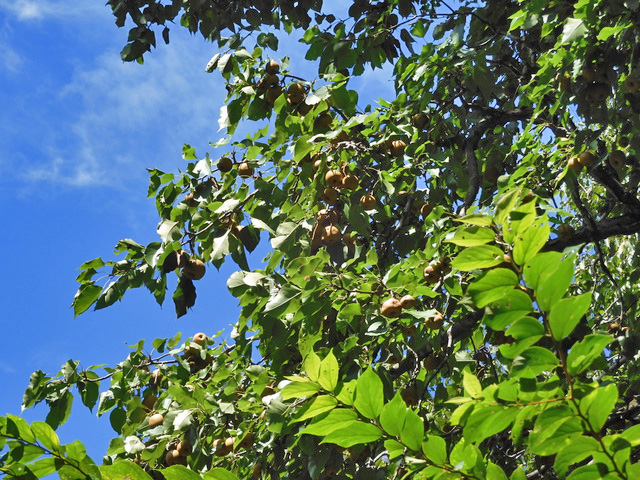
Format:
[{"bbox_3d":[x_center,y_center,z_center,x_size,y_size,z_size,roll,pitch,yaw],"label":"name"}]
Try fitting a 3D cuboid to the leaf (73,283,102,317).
[{"bbox_3d":[-0.566,0.145,5.400,0.098,0.015,0.055,-40,-50,1],"label":"leaf"}]

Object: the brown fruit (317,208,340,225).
[{"bbox_3d":[0.026,-0.071,6.700,0.070,0.053,0.057,0,-30,0],"label":"brown fruit"}]

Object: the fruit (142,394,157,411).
[{"bbox_3d":[-0.415,0.397,5.400,0.039,0.039,0.039,0,-25,0],"label":"fruit"}]

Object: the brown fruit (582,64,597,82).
[{"bbox_3d":[0.826,-0.510,6.800,0.049,0.052,0.049,-3,-25,7],"label":"brown fruit"}]

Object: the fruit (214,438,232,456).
[{"bbox_3d":[-0.293,0.627,6.700,0.056,0.054,0.054,0,-30,0],"label":"fruit"}]

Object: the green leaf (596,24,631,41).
[{"bbox_3d":[0.901,-0.638,6.800,0.111,0.034,0.043,-24,0,9],"label":"green leaf"}]

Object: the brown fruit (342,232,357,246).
[{"bbox_3d":[0.086,-0.001,6.400,0.045,0.045,0.045,0,-25,1],"label":"brown fruit"}]

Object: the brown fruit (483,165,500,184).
[{"bbox_3d":[0.479,-0.183,6.200,0.052,0.050,0.052,0,-25,0],"label":"brown fruit"}]

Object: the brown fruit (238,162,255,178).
[{"bbox_3d":[-0.209,-0.197,6.300,0.045,0.043,0.045,1,-25,-2],"label":"brown fruit"}]

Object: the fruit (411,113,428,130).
[{"bbox_3d":[0.260,-0.308,5.800,0.043,0.046,0.043,0,-25,0],"label":"fruit"}]

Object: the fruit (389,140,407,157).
[{"bbox_3d":[0.236,-0.280,6.800,0.055,0.052,0.054,0,-30,0],"label":"fruit"}]

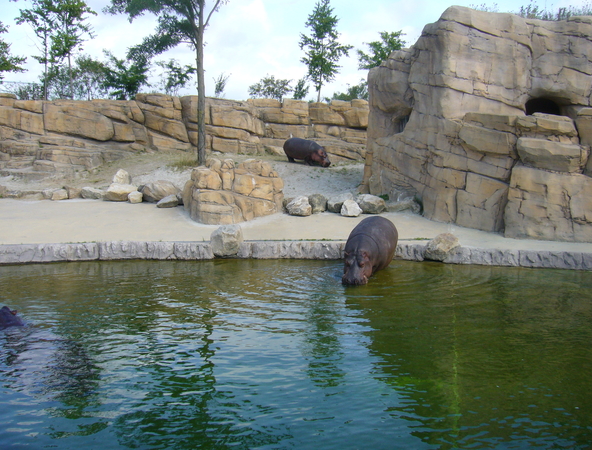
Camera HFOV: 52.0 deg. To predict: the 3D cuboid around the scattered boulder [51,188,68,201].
[{"bbox_3d":[-10.720,-1.382,27.500,0.750,0.500,0.600,-3,8,-20],"label":"scattered boulder"}]

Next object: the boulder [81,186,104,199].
[{"bbox_3d":[-8.920,-1.423,26.656,1.029,0.539,0.788,-3,9,-18],"label":"boulder"}]

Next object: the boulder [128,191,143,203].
[{"bbox_3d":[-6.556,-1.137,24.804,0.574,0.508,0.556,-2,9,-15],"label":"boulder"}]

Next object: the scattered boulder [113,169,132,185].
[{"bbox_3d":[-7.504,-2.024,26.281,0.772,0.801,0.650,-2,9,-16],"label":"scattered boulder"}]

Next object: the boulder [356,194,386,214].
[{"bbox_3d":[2.919,-0.787,23.300,1.050,0.700,0.800,0,8,0],"label":"boulder"}]

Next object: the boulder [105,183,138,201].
[{"bbox_3d":[-7.494,-1.420,26.015,1.350,0.719,1.229,-2,9,-16],"label":"boulder"}]

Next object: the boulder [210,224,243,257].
[{"bbox_3d":[-2.005,0.462,17.500,0.850,0.820,0.750,0,8,0],"label":"boulder"}]

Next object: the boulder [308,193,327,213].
[{"bbox_3d":[0.785,-0.773,21.633,0.643,0.703,0.599,0,8,2],"label":"boulder"}]

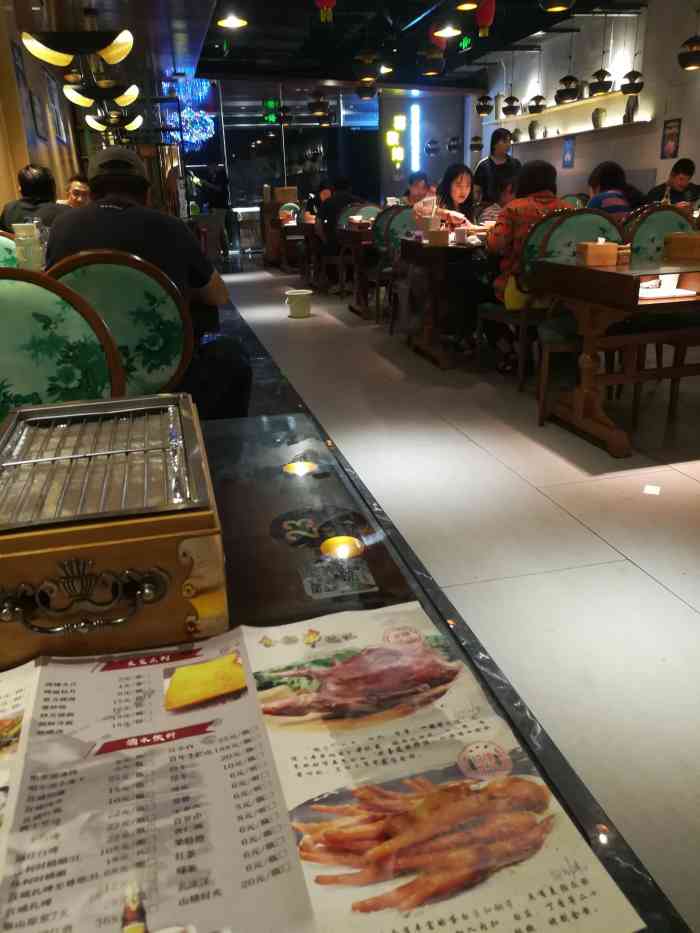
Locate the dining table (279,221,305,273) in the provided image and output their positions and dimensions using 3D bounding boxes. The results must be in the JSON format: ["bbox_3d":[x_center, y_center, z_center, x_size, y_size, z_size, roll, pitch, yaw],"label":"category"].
[{"bbox_3d":[-0.420,-3.274,10.398,1.200,0.770,0.800,-7,22,-13],"label":"dining table"}]

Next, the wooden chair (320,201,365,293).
[{"bbox_3d":[-0.032,-2.529,8.171,0.500,0.970,0.550,-9,22,-18],"label":"wooden chair"}]

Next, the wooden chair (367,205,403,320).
[{"bbox_3d":[0.356,-1.818,6.306,0.470,0.980,0.540,-7,22,-13],"label":"wooden chair"}]

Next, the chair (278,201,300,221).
[{"bbox_3d":[-0.810,-3.292,10.230,0.470,0.980,0.540,-7,22,-13],"label":"chair"}]

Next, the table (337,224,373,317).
[{"bbox_3d":[0.581,-1.946,6.926,1.250,0.760,0.800,-7,22,-13],"label":"table"}]

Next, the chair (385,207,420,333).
[{"bbox_3d":[0.607,-1.492,5.449,0.500,0.970,0.550,-7,22,-13],"label":"chair"}]

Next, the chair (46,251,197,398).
[{"bbox_3d":[-0.683,-0.179,2.150,0.460,0.970,0.540,-7,22,-13],"label":"chair"}]

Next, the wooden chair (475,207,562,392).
[{"bbox_3d":[1.079,-0.995,4.133,0.500,0.970,0.560,-11,23,-22],"label":"wooden chair"}]

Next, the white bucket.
[{"bbox_3d":[-0.498,-1.559,6.734,0.260,0.235,0.260,-2,21,1],"label":"white bucket"}]

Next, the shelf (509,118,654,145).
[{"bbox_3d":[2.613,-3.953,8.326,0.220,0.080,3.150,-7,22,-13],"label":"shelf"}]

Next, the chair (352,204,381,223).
[{"bbox_3d":[0.284,-2.236,7.398,0.470,0.980,0.540,-7,22,-13],"label":"chair"}]

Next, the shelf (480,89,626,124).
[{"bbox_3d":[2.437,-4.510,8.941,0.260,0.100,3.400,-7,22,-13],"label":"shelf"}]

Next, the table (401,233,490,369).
[{"bbox_3d":[1.082,-1.227,5.018,1.250,0.760,0.800,-7,22,-13],"label":"table"}]

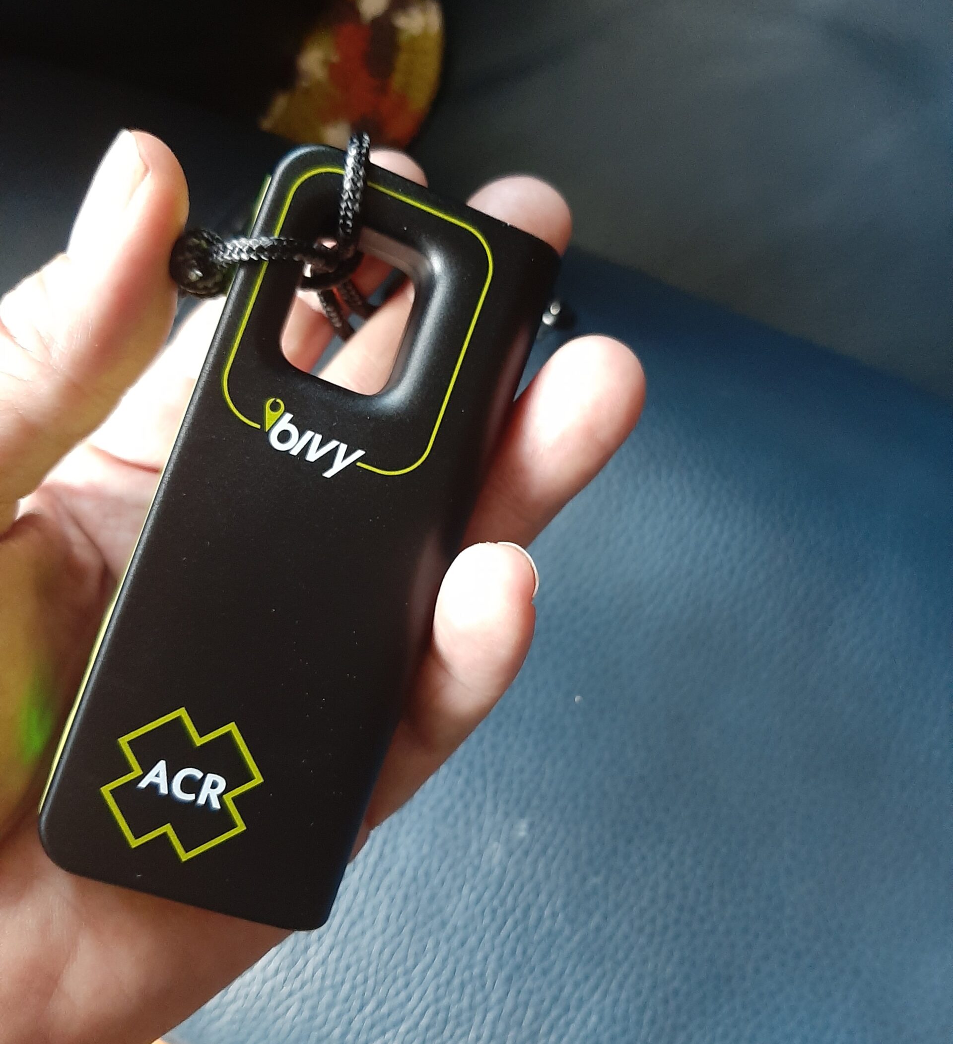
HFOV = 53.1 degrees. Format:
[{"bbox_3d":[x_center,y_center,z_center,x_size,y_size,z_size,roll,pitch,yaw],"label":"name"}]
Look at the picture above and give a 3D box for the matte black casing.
[{"bbox_3d":[-0.026,0.003,0.151,0.047,0.021,0.113,20,89,-12],"label":"matte black casing"}]

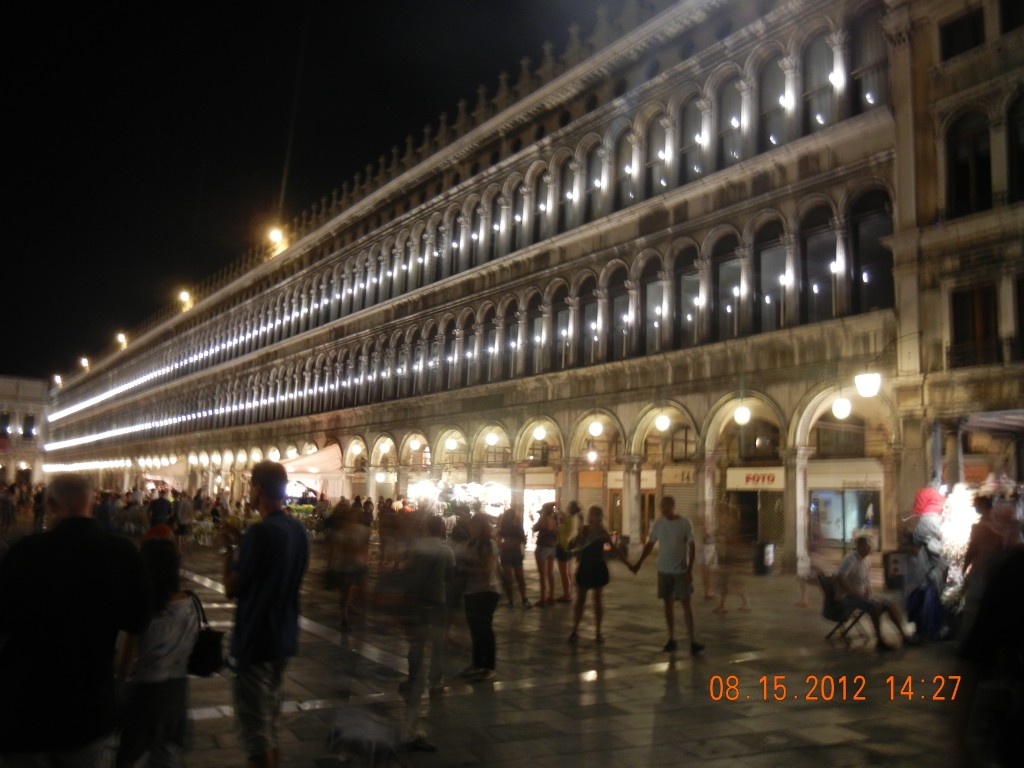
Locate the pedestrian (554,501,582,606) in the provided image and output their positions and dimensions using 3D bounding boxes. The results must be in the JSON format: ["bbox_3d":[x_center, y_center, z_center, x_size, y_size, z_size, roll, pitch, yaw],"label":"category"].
[{"bbox_3d":[0.960,2.809,14.944,0.420,1.665,0.430,-1,-9,21],"label":"pedestrian"}]

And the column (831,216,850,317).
[{"bbox_3d":[7.985,-2.855,21.497,0.360,2.480,0.360,8,-10,-34],"label":"column"}]

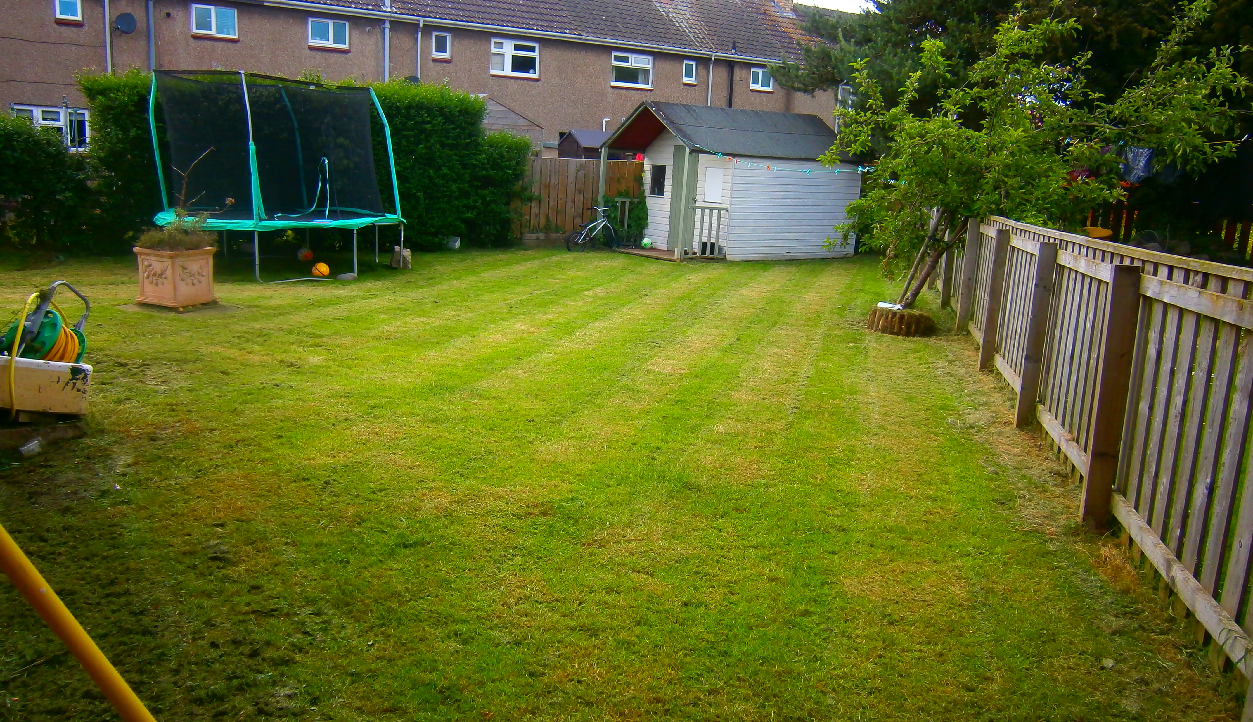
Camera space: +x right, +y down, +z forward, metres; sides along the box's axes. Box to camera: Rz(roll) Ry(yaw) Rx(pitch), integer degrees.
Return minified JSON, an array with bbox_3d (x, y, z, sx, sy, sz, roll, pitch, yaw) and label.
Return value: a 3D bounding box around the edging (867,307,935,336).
[{"bbox_3d":[2.691,-0.407,9.195,0.680,0.240,0.680,6,10,16],"label":"edging"}]

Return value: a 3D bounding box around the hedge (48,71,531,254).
[{"bbox_3d":[-5.177,-3.288,15.821,7.150,2.740,1.500,0,10,-20],"label":"hedge"}]

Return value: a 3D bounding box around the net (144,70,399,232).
[{"bbox_3d":[-4.657,-2.850,12.629,3.100,1.900,3.100,0,10,-20],"label":"net"}]

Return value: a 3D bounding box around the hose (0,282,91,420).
[{"bbox_3d":[-3.139,-0.055,5.050,0.480,0.700,0.520,-2,11,-30],"label":"hose"}]

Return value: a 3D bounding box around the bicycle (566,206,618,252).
[{"bbox_3d":[-0.588,-2.413,17.195,1.070,0.830,0.500,-3,11,-32],"label":"bicycle"}]

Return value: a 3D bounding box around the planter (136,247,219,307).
[{"bbox_3d":[-4.416,-0.822,9.234,0.513,0.523,0.513,7,10,20],"label":"planter"}]

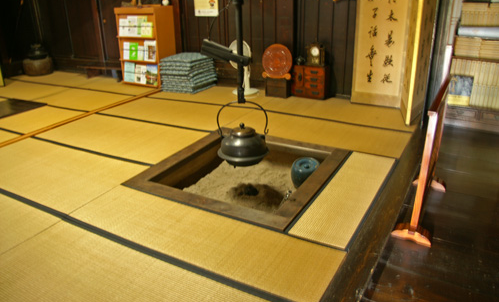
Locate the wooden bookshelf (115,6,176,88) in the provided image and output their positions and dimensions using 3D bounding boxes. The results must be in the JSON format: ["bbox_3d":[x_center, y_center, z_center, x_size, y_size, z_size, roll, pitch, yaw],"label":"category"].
[{"bbox_3d":[-1.517,-1.508,5.403,0.804,1.038,0.444,11,27,29],"label":"wooden bookshelf"}]

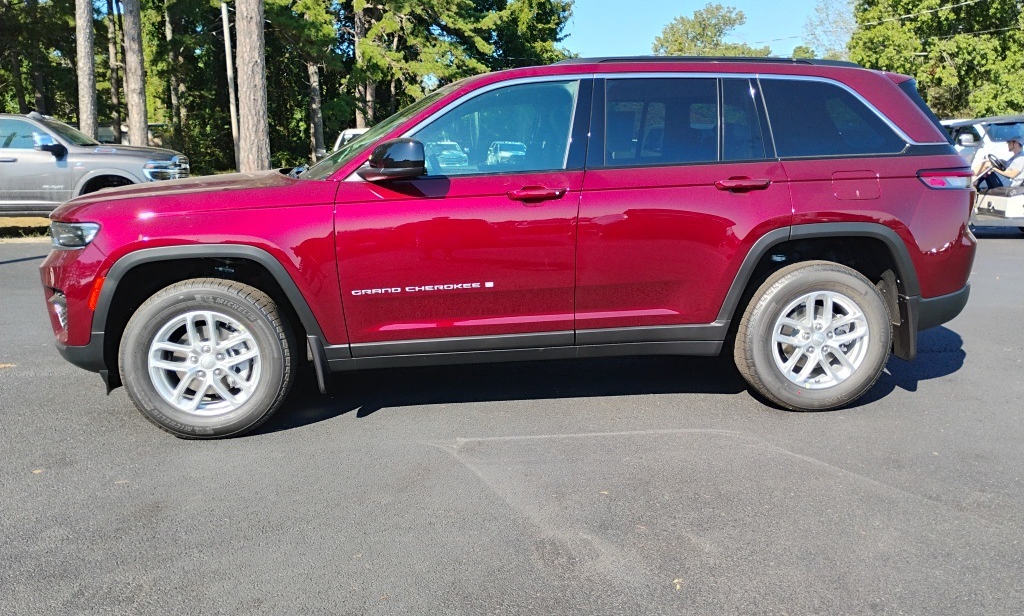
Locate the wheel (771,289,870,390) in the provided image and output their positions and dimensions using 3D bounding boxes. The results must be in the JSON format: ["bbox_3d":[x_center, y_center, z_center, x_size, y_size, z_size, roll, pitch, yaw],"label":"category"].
[{"bbox_3d":[1.521,0.138,4.211,0.490,0.490,0.200,-2,10,-4],"label":"wheel"}]

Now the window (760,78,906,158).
[{"bbox_3d":[1.589,-0.941,4.072,0.670,0.410,0.060,-2,-11,-4],"label":"window"}]

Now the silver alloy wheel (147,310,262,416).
[{"bbox_3d":[-1.433,0.243,3.981,0.490,0.490,0.200,-2,10,-4],"label":"silver alloy wheel"}]

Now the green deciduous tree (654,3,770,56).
[{"bbox_3d":[14.124,-16.204,59.055,9.000,12.600,9.000,-2,10,-4],"label":"green deciduous tree"}]

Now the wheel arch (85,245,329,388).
[{"bbox_3d":[-1.391,0.048,3.878,1.050,0.680,0.170,-2,10,-4],"label":"wheel arch"}]

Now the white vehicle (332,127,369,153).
[{"bbox_3d":[-3.207,-3.208,19.553,2.000,1.950,5.600,-3,11,-10],"label":"white vehicle"}]

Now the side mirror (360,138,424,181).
[{"bbox_3d":[-0.539,-0.671,3.758,0.270,0.205,0.250,-2,10,-4],"label":"side mirror"}]

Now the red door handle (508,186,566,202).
[{"bbox_3d":[0.117,-0.530,3.859,0.275,0.070,0.060,-2,10,-4],"label":"red door handle"}]

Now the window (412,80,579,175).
[{"bbox_3d":[-0.074,-0.863,3.946,0.810,0.450,0.060,-2,-11,-4],"label":"window"}]

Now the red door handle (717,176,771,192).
[{"bbox_3d":[1.094,-0.588,3.931,0.272,0.070,0.060,-2,10,-4],"label":"red door handle"}]

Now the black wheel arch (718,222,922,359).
[{"bbox_3d":[1.507,-0.090,4.097,1.010,0.640,0.170,-2,10,-4],"label":"black wheel arch"}]

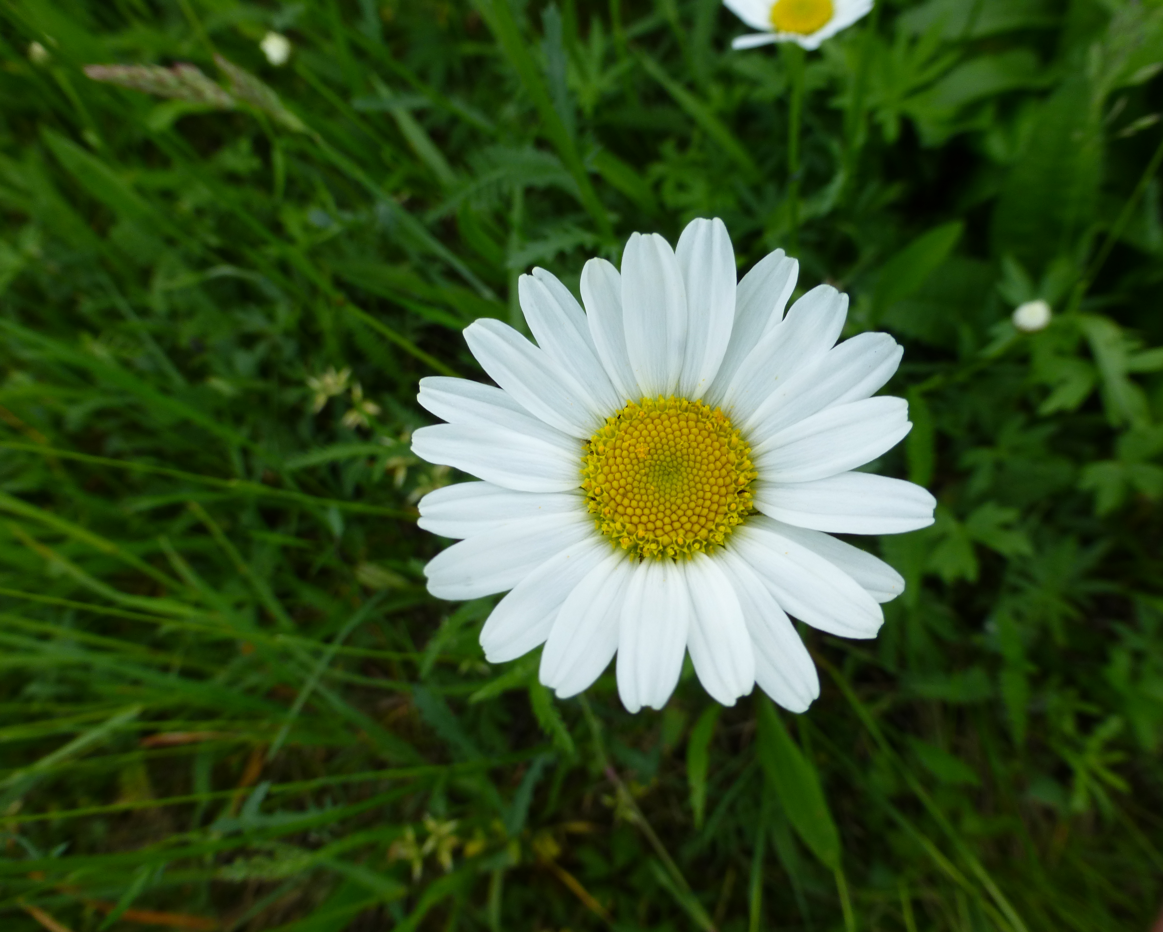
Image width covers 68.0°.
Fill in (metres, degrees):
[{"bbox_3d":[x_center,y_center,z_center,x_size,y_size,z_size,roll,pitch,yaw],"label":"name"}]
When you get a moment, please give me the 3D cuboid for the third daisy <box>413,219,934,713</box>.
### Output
[{"bbox_3d":[0.010,0.000,0.092,0.056,0.016,0.054,0,74,5],"label":"third daisy"}]

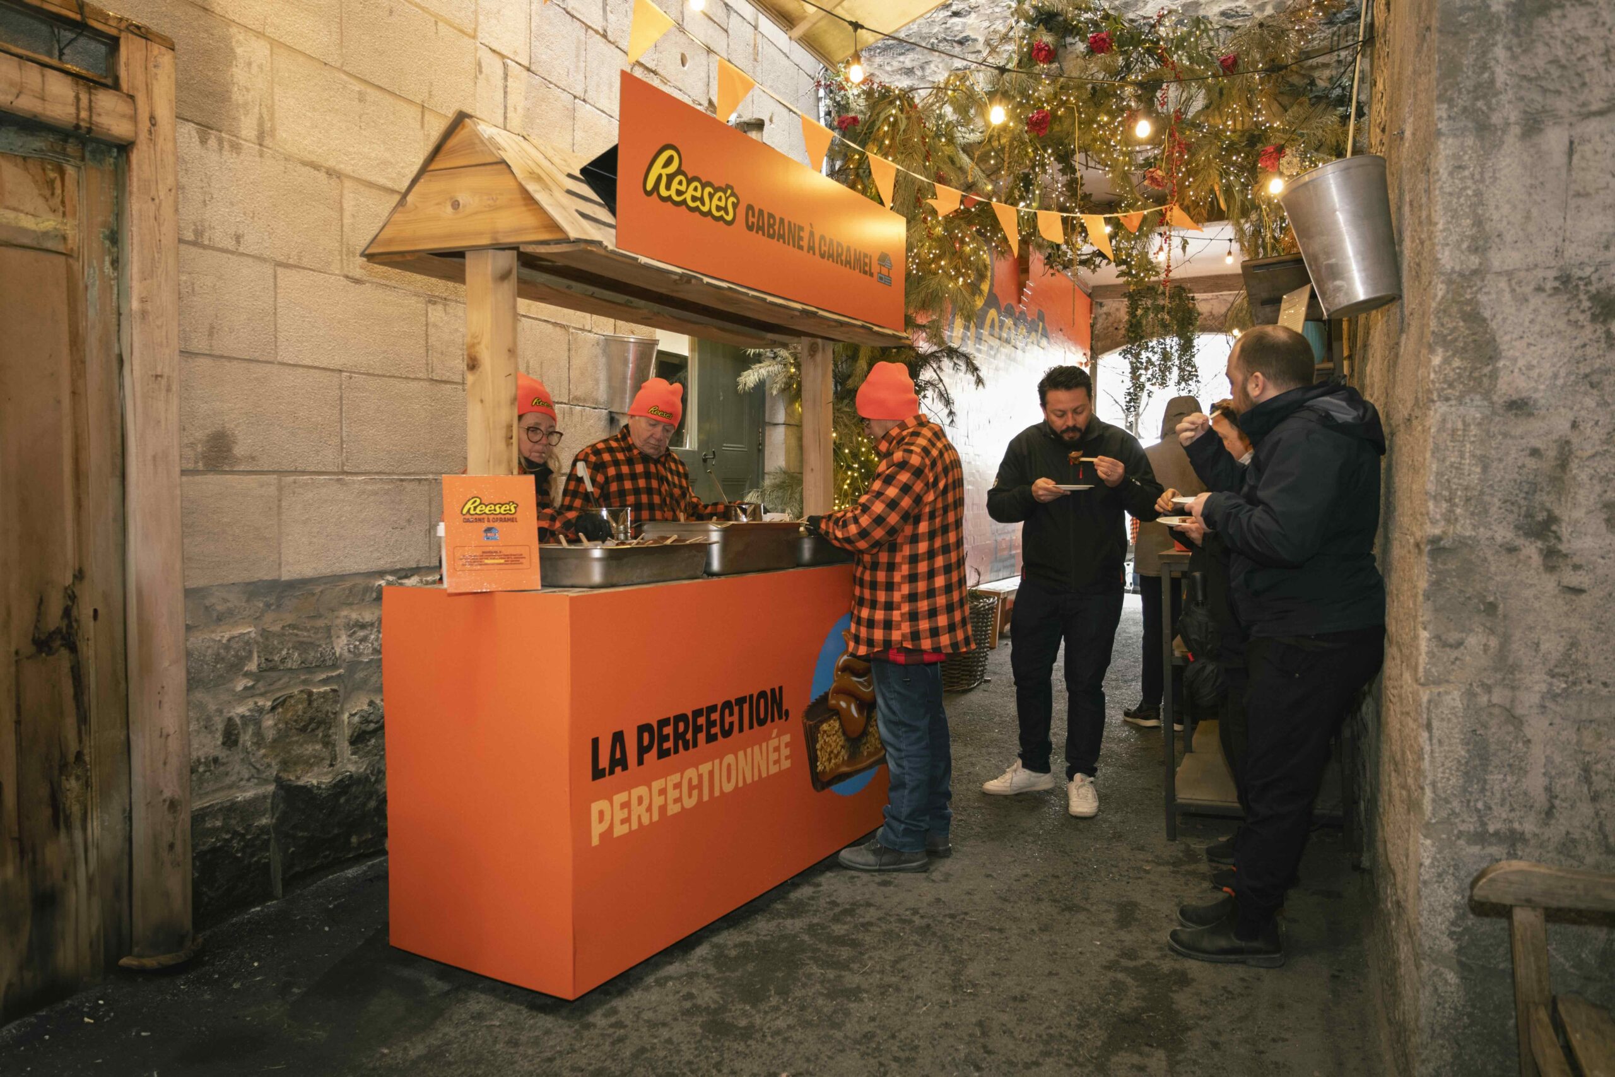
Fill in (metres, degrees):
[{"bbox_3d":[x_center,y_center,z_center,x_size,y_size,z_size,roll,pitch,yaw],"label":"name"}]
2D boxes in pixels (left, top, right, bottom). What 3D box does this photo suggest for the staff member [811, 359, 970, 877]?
[{"bbox_3d":[0.319,0.236,3.672,0.620,1.680,0.530,1,2,25],"label":"staff member"}]

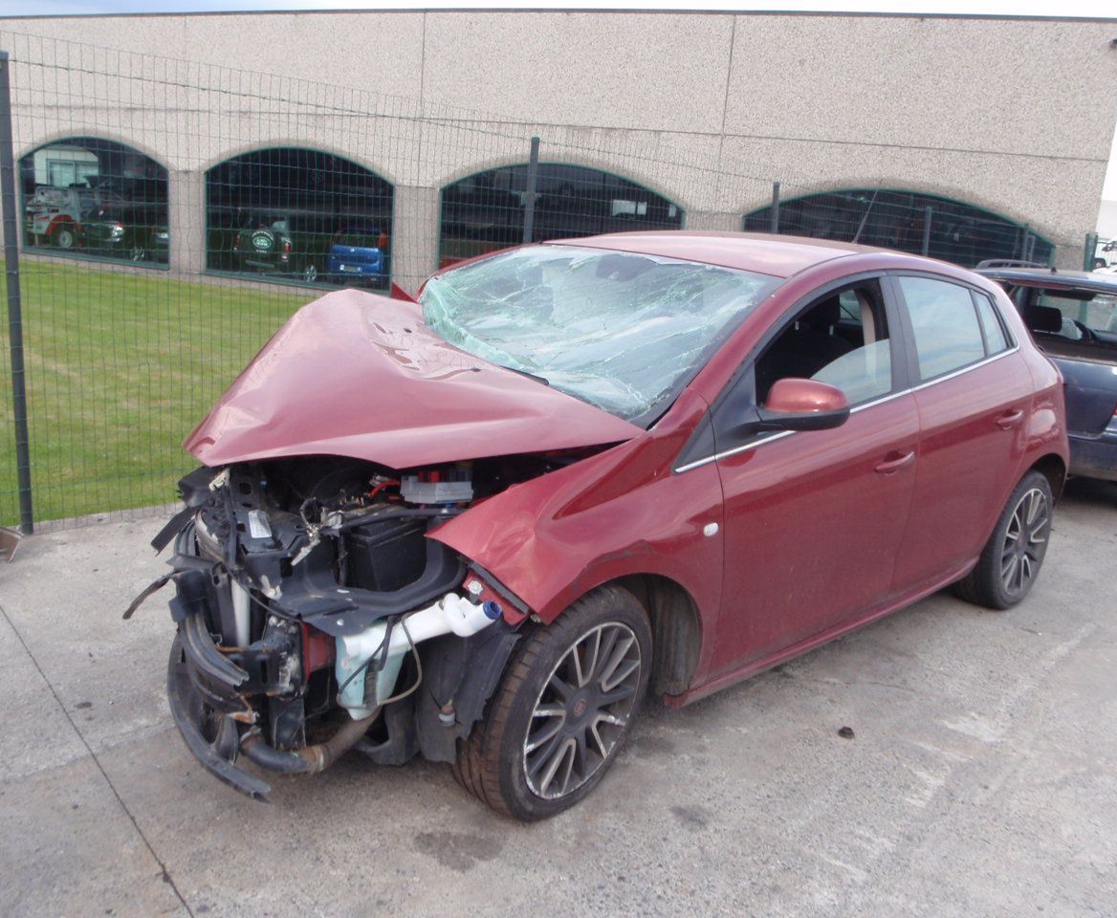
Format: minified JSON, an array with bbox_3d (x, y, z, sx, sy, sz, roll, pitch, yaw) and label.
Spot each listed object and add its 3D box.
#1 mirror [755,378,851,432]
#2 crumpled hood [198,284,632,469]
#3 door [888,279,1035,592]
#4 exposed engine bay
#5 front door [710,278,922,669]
[{"bbox_3d":[0.630,-0.139,2.553,0.180,0.150,0.220,-8,17,-44],"label":"mirror"},{"bbox_3d":[-0.548,-0.230,2.721,1.040,0.430,1.380,-8,17,-44],"label":"crumpled hood"},{"bbox_3d":[1.456,-0.126,3.675,1.080,1.100,0.270,-8,17,-44],"label":"door"},{"bbox_3d":[-0.674,0.307,2.716,0.950,0.780,1.380,-8,17,-44],"label":"exposed engine bay"},{"bbox_3d":[0.735,-0.017,2.962,1.150,1.090,0.260,-8,17,-44],"label":"front door"}]

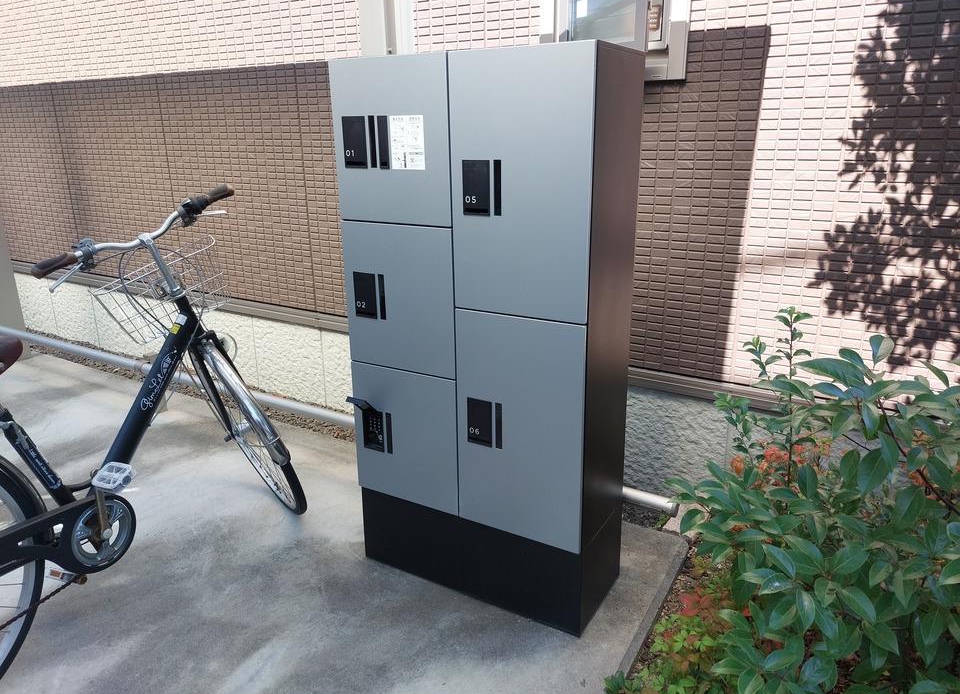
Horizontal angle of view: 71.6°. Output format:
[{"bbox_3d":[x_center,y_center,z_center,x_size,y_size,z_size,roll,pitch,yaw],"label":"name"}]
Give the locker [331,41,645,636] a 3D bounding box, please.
[{"bbox_3d":[0.016,-0.013,1.840,0.714,1.450,0.304,9,20,30],"label":"locker"}]

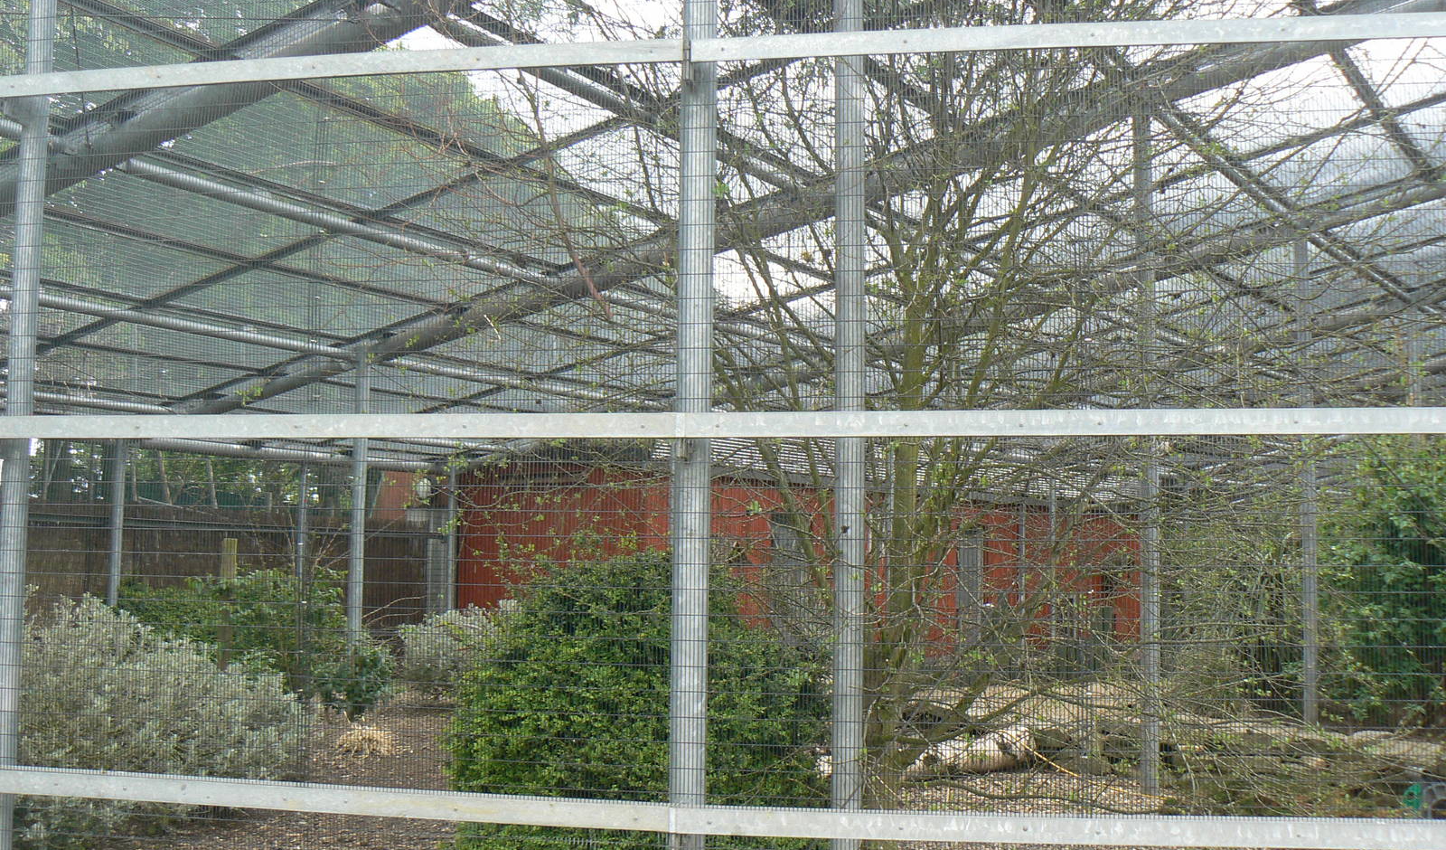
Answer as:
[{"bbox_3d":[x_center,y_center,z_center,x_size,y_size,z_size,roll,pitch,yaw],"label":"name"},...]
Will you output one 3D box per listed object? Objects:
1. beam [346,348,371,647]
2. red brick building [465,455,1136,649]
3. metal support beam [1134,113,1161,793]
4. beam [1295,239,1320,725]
[{"bbox_3d":[-3.127,0.881,12.870,0.114,3.170,0.114,1,-5,0],"label":"beam"},{"bbox_3d":[2.437,2.404,25.341,3.500,2.800,17.800,-3,-6,32],"label":"red brick building"},{"bbox_3d":[2.653,0.124,9.433,0.114,4.310,0.114,1,-5,0],"label":"metal support beam"},{"bbox_3d":[5.109,0.457,13.171,0.114,4.300,0.114,1,-5,0],"label":"beam"}]

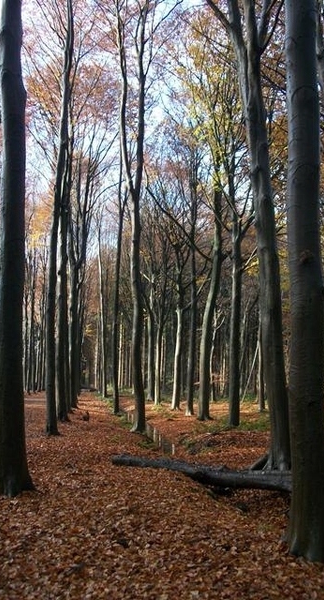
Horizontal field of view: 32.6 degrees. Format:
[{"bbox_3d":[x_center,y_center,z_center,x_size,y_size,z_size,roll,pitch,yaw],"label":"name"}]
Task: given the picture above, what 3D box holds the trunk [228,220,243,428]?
[{"bbox_3d":[2.288,0.612,17.196,0.400,6.450,0.360,0,-7,0],"label":"trunk"}]

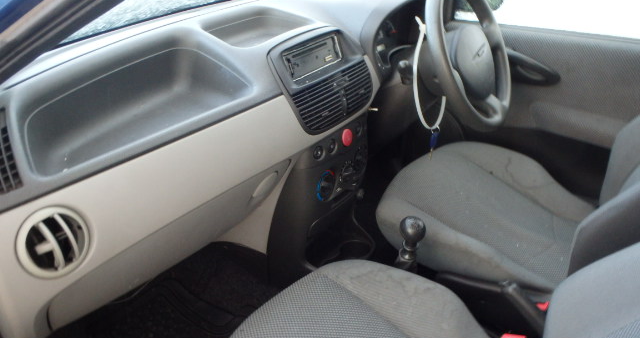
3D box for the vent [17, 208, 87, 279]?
[{"bbox_3d":[-0.373,0.101,0.720,0.045,0.100,0.100,-3,20,36],"label":"vent"}]

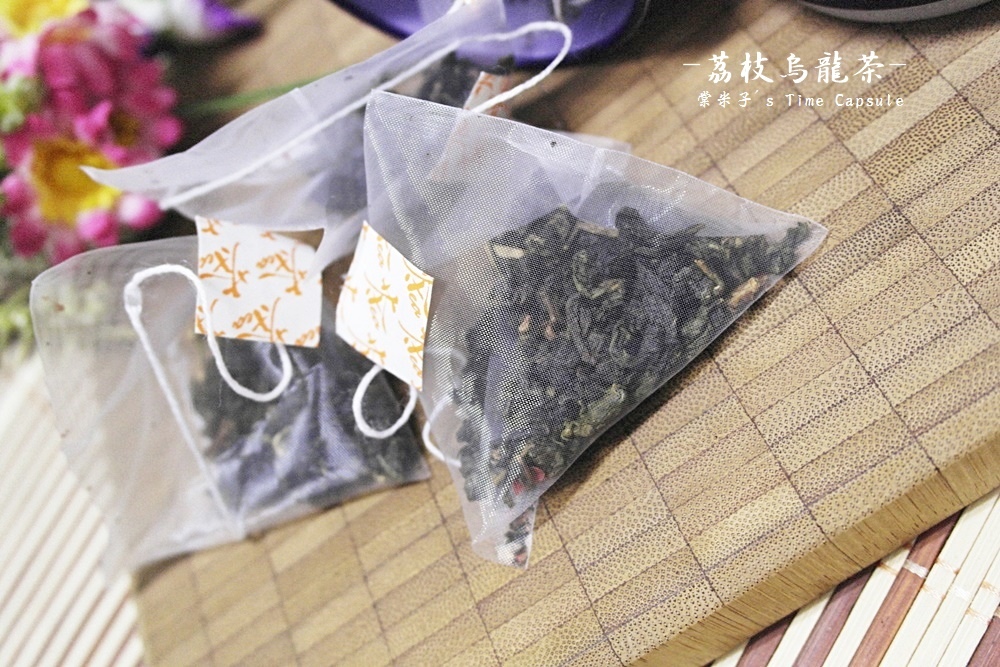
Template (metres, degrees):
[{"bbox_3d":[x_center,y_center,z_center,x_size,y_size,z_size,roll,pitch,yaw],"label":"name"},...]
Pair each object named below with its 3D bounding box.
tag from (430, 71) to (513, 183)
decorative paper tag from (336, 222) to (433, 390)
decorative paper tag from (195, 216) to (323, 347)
[{"bbox_3d":[-0.005,-0.038,0.218,0.003,0.021,0.022,28,96,21],"label":"tag"},{"bbox_3d":[-0.019,-0.004,0.201,0.022,0.003,0.022,36,126,35],"label":"decorative paper tag"},{"bbox_3d":[-0.042,-0.009,0.206,0.022,0.022,0.002,6,25,0],"label":"decorative paper tag"}]

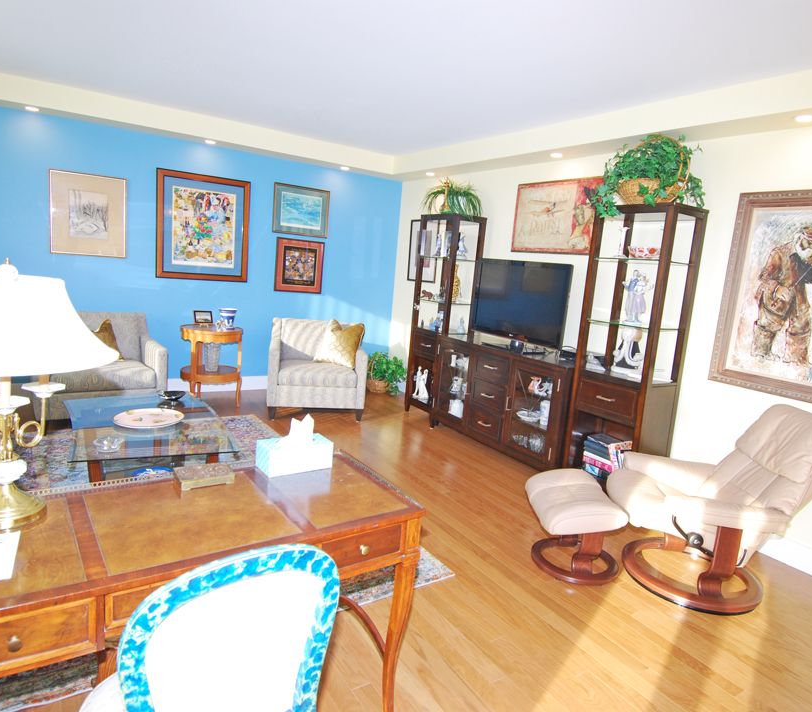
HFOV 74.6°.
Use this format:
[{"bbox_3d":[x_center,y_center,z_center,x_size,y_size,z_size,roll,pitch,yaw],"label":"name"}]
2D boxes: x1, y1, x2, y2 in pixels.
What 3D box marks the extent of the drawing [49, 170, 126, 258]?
[{"bbox_3d":[-2.670,-1.183,4.498,0.552,0.671,0.030,-2,11,-34],"label":"drawing"}]

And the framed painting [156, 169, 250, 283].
[{"bbox_3d":[-1.893,-1.198,5.018,0.832,0.964,0.035,-2,11,-34],"label":"framed painting"}]

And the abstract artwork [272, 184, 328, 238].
[{"bbox_3d":[-1.105,-1.540,5.675,0.615,0.500,0.030,-2,11,-32],"label":"abstract artwork"}]

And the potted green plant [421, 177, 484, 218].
[{"bbox_3d":[0.417,-1.458,4.934,0.440,0.390,0.520,-2,11,-34],"label":"potted green plant"}]

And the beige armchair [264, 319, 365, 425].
[{"bbox_3d":[-0.863,0.112,5.164,0.865,0.840,0.830,3,10,-12],"label":"beige armchair"}]

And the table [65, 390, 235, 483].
[{"bbox_3d":[-1.563,0.600,3.196,0.790,0.440,1.280,-2,11,-32],"label":"table"}]

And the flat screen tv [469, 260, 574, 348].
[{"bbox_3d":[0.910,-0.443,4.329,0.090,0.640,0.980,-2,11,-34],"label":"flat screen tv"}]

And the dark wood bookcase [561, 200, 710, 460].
[{"bbox_3d":[1.467,0.028,3.499,0.365,1.935,0.540,-2,11,-32],"label":"dark wood bookcase"}]

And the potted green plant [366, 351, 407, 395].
[{"bbox_3d":[-0.254,0.189,6.123,0.460,0.500,0.480,4,9,-1],"label":"potted green plant"}]

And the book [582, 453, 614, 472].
[{"bbox_3d":[1.376,0.715,3.642,0.170,0.060,0.237,-2,11,-32],"label":"book"}]

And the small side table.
[{"bbox_3d":[-1.859,0.108,5.074,0.555,0.750,0.555,-2,11,-32],"label":"small side table"}]

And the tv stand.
[{"bbox_3d":[0.853,0.372,4.392,0.450,0.873,1.485,-2,11,-32],"label":"tv stand"}]

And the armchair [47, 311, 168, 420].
[{"bbox_3d":[-2.509,0.100,4.384,0.870,0.850,0.820,-1,11,-32],"label":"armchair"}]

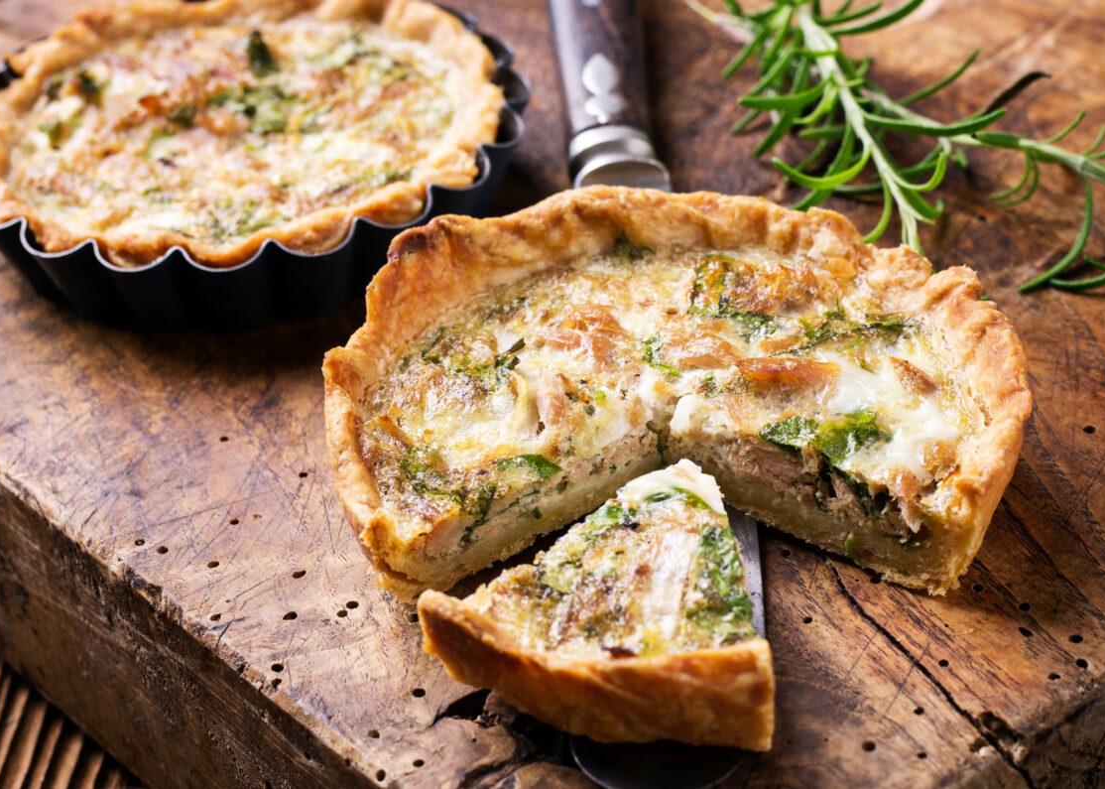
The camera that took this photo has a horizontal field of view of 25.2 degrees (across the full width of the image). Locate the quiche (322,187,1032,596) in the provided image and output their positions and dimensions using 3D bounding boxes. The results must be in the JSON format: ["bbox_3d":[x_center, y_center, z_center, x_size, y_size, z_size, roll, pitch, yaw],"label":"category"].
[{"bbox_3d":[0.019,-0.001,0.416,0.115,0.023,0.097,-2,37,0],"label":"quiche"}]

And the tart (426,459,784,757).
[{"bbox_3d":[0.012,0.029,0.378,0.054,0.022,0.050,10,39,15],"label":"tart"}]

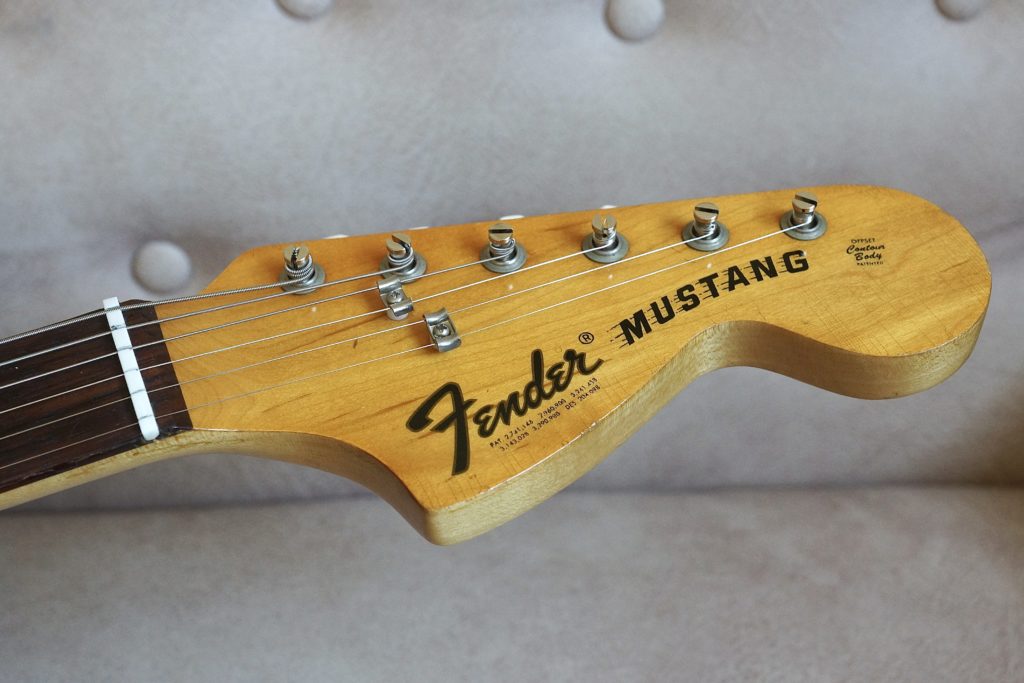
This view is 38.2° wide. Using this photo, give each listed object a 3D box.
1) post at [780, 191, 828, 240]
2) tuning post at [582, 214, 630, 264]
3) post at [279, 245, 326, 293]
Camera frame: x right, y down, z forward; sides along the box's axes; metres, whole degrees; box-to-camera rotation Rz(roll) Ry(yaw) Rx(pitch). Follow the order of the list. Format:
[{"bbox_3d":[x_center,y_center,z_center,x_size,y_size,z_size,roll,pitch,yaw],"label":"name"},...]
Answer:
[{"bbox_3d":[0.072,-0.032,0.365,0.011,0.008,0.011,-6,50,-2],"label":"post"},{"bbox_3d":[0.023,-0.026,0.363,0.011,0.008,0.011,-6,50,-2],"label":"tuning post"},{"bbox_3d":[-0.052,-0.019,0.361,0.011,0.008,0.011,-6,50,-2],"label":"post"}]

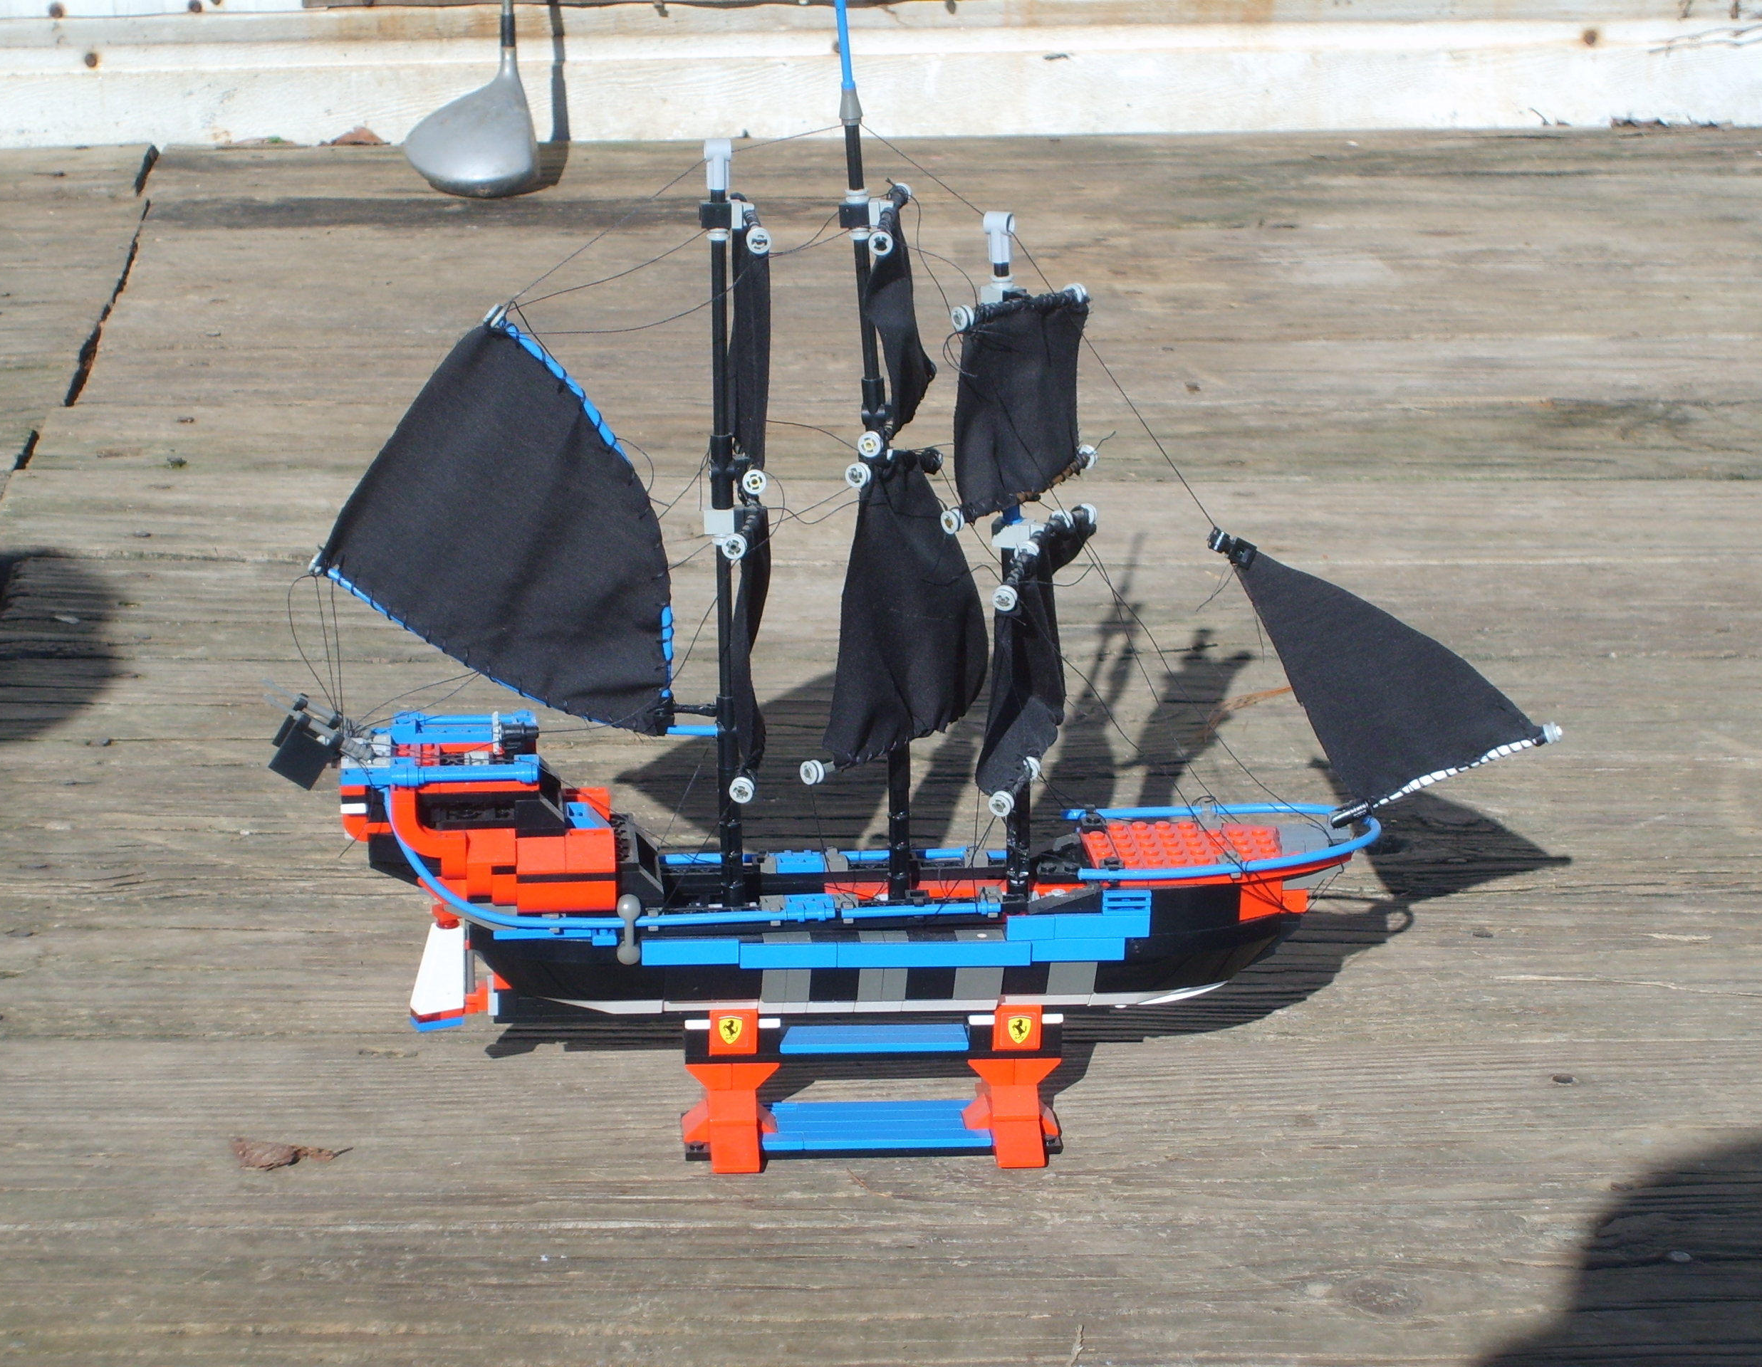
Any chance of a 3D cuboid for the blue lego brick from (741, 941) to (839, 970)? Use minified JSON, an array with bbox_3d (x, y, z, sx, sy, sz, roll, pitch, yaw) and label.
[{"bbox_3d":[-0.030,0.089,1.409,0.032,0.009,0.007,-1,10,-3],"label":"blue lego brick"}]

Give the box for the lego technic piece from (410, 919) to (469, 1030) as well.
[{"bbox_3d":[-0.149,0.098,1.436,0.017,0.037,0.008,-8,20,-24],"label":"lego technic piece"}]

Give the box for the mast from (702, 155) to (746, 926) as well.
[{"bbox_3d":[-0.051,-0.049,1.390,0.011,0.261,0.011,-2,19,-5],"label":"mast"}]

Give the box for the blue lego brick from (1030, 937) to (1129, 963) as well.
[{"bbox_3d":[0.065,0.088,1.419,0.032,0.009,0.007,-1,10,-3],"label":"blue lego brick"}]

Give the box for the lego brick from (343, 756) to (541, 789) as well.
[{"bbox_3d":[-0.143,0.029,1.383,0.065,0.007,0.013,0,19,-5],"label":"lego brick"}]

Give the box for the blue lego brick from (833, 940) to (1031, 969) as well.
[{"bbox_3d":[0.018,0.089,1.411,0.064,0.009,0.007,-1,10,-3],"label":"blue lego brick"}]

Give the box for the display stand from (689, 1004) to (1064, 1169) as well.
[{"bbox_3d":[-0.003,0.132,1.458,0.128,0.052,0.053,-1,18,-3],"label":"display stand"}]

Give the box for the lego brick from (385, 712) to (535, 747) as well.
[{"bbox_3d":[-0.139,0.015,1.427,0.049,0.007,0.013,0,19,-5],"label":"lego brick"}]

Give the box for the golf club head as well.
[{"bbox_3d":[-0.287,-0.384,2.981,0.095,0.070,0.102,-1,38,-3],"label":"golf club head"}]

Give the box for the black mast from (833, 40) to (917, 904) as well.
[{"bbox_3d":[-0.003,-0.066,1.388,0.011,0.297,0.011,-5,19,-4],"label":"black mast"}]

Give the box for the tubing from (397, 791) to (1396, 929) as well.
[{"bbox_3d":[0.004,0.047,1.428,0.337,0.049,0.059,0,19,-5],"label":"tubing"}]

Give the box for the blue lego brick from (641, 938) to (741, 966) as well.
[{"bbox_3d":[-0.063,0.088,1.410,0.032,0.009,0.007,-1,10,-3],"label":"blue lego brick"}]

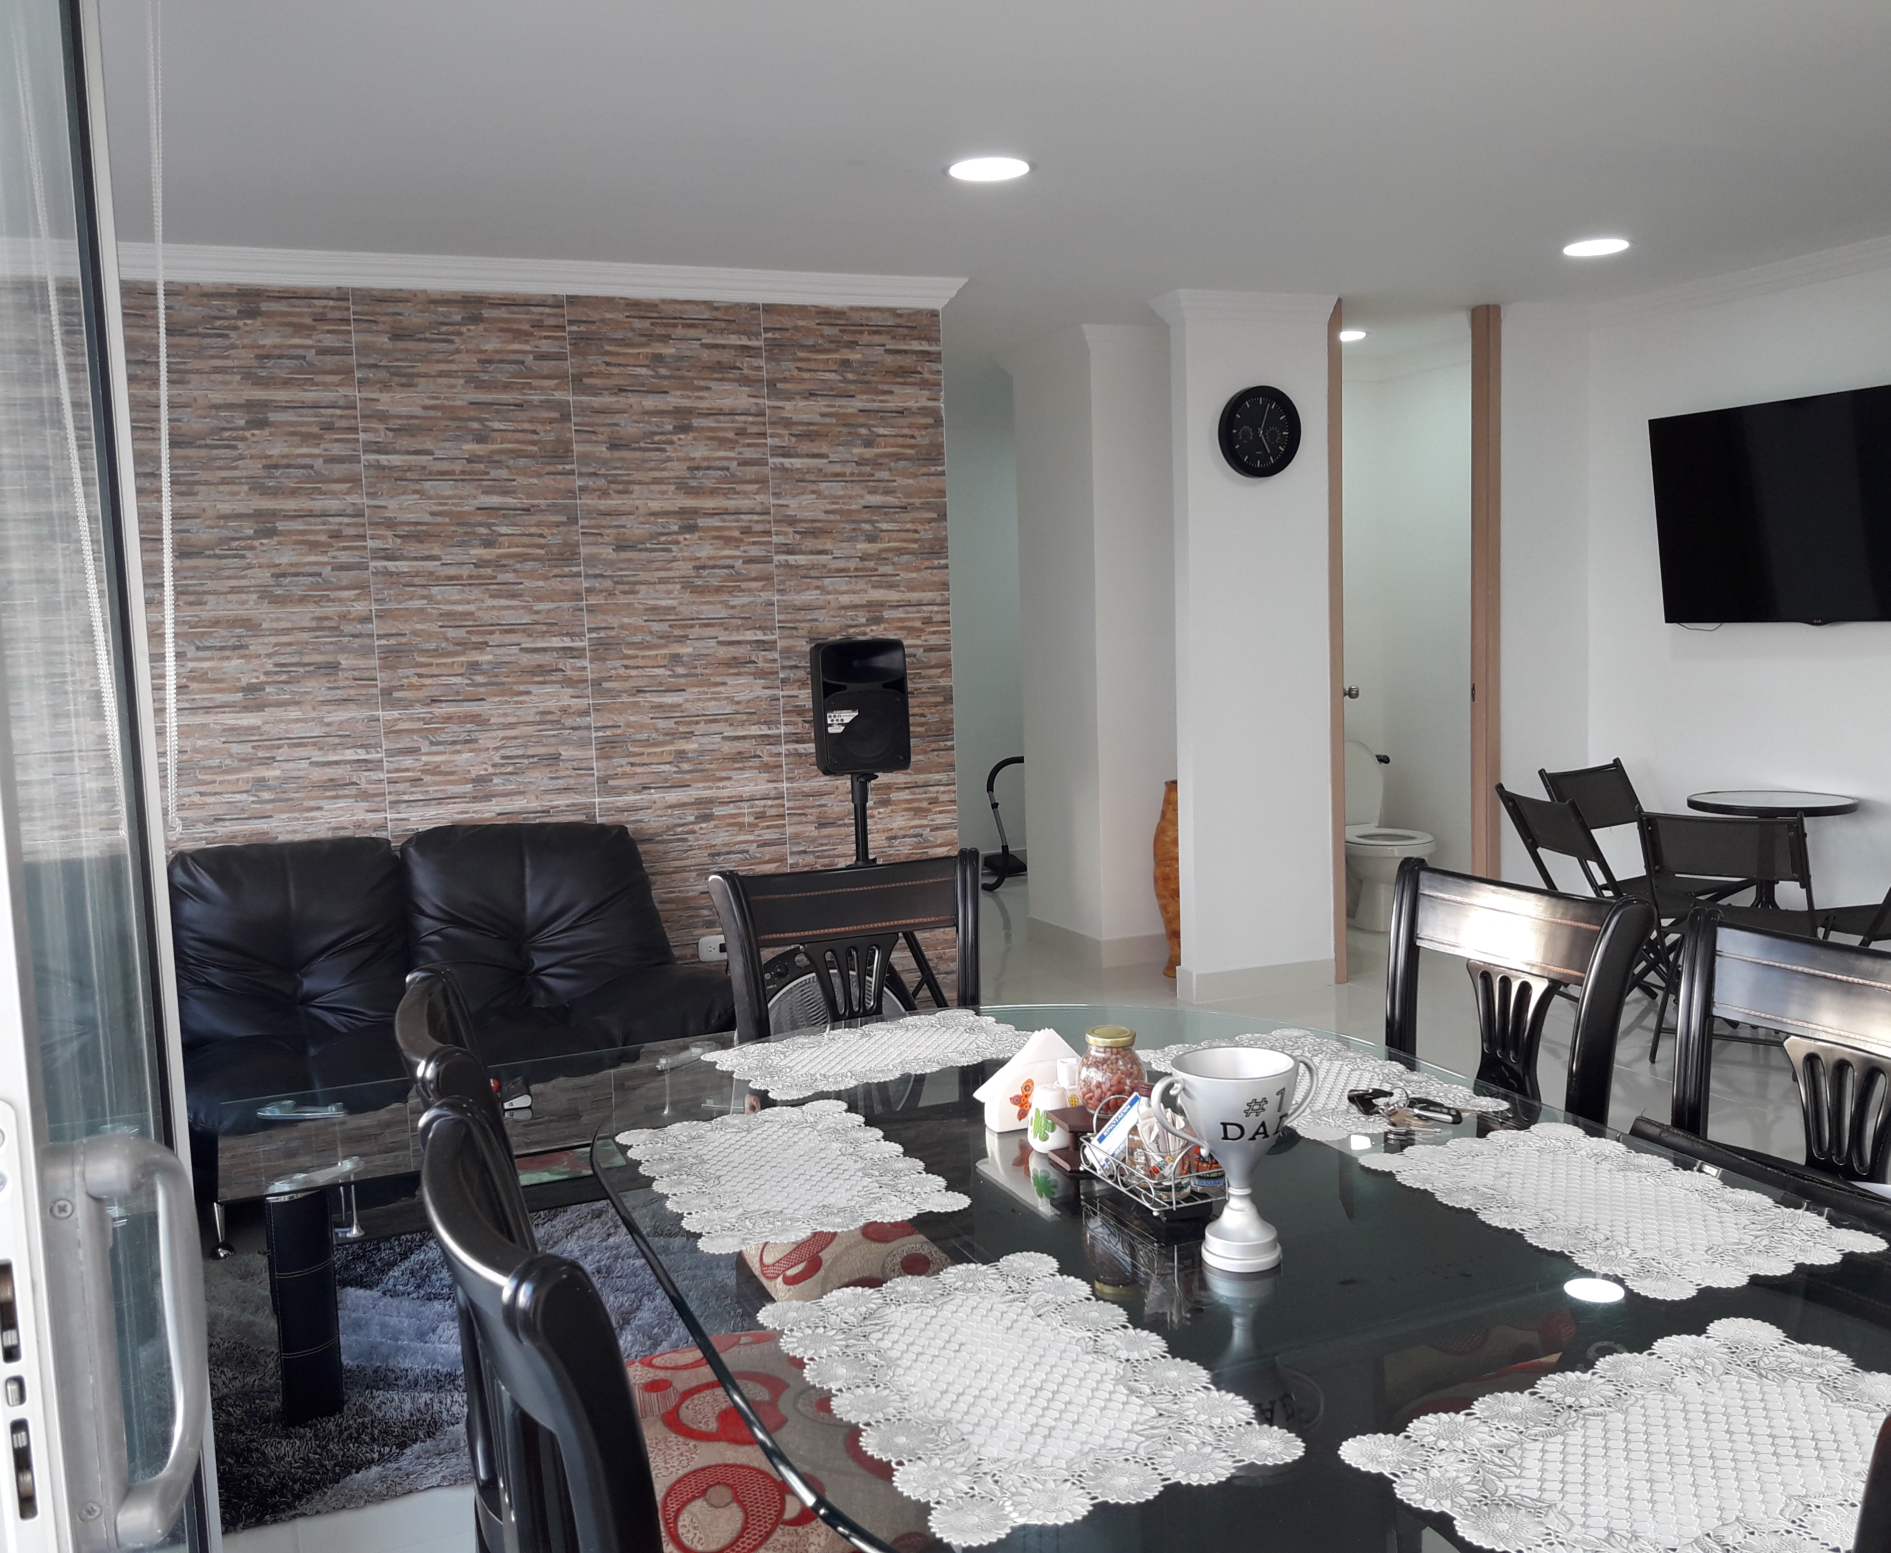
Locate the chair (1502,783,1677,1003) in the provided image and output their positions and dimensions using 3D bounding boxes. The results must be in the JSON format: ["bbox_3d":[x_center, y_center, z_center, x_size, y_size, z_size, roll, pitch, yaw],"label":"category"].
[{"bbox_3d":[2.131,0.425,5.458,0.495,0.789,0.462,-3,6,-12],"label":"chair"}]

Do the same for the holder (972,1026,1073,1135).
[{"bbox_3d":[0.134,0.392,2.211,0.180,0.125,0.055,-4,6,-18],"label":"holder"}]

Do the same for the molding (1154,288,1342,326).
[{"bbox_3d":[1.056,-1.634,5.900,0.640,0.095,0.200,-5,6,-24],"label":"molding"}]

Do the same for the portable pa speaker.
[{"bbox_3d":[-0.273,-0.205,4.898,0.260,0.385,0.220,-5,6,-24],"label":"portable pa speaker"}]

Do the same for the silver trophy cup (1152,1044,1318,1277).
[{"bbox_3d":[0.302,0.396,1.717,0.190,0.200,0.130,-4,6,-20],"label":"silver trophy cup"}]

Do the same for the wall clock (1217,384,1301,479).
[{"bbox_3d":[1.109,-1.219,5.919,0.320,0.320,0.045,-5,6,-24],"label":"wall clock"}]

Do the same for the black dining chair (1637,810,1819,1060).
[{"bbox_3d":[2.375,0.459,5.016,0.462,0.789,0.495,2,7,40],"label":"black dining chair"}]

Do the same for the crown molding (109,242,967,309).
[{"bbox_3d":[-1.123,-1.454,4.894,2.615,0.092,0.080,-5,6,-24],"label":"crown molding"}]

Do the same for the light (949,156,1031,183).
[{"bbox_3d":[0.106,-1.462,4.041,0.210,0.025,0.210,-2,6,0],"label":"light"}]

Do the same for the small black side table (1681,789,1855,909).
[{"bbox_3d":[2.692,0.438,5.466,0.500,0.720,0.500,-5,6,-24],"label":"small black side table"}]

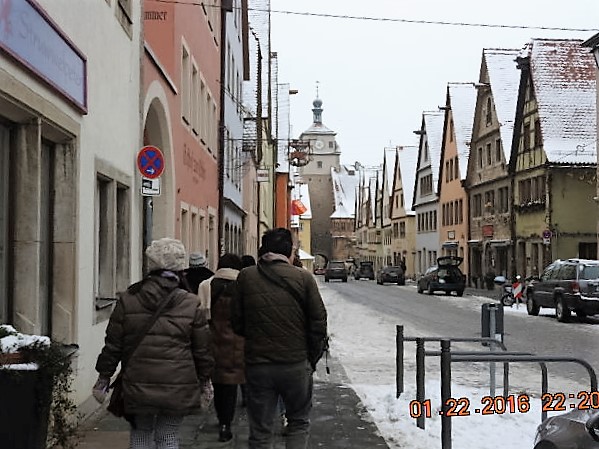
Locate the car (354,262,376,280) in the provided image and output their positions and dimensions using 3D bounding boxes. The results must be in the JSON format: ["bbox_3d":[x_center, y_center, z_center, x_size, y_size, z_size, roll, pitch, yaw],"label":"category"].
[{"bbox_3d":[6.750,4.830,81.000,1.800,1.830,4.400,0,-2,-1],"label":"car"}]

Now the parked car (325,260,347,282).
[{"bbox_3d":[3.200,4.150,69.200,1.880,1.700,4.650,0,-2,0],"label":"parked car"}]

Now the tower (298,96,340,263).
[{"bbox_3d":[3.200,-6.400,129.500,6.700,29.600,6.700,0,-2,-3],"label":"tower"}]

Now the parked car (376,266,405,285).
[{"bbox_3d":[7.270,4.100,62.600,1.780,1.460,4.400,0,-2,-1],"label":"parked car"}]

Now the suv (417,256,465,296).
[{"bbox_3d":[7.450,2.750,41.300,1.780,1.950,4.450,0,-2,-1],"label":"suv"}]

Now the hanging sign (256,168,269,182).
[{"bbox_3d":[-1.547,-2.070,33.000,0.510,0.530,0.120,0,-2,0],"label":"hanging sign"}]

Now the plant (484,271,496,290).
[{"bbox_3d":[11.170,3.250,45.600,0.660,1.220,0.660,0,-2,-2],"label":"plant"}]

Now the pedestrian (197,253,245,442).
[{"bbox_3d":[-0.610,1.075,6.950,0.560,1.660,0.400,0,-2,-2],"label":"pedestrian"}]

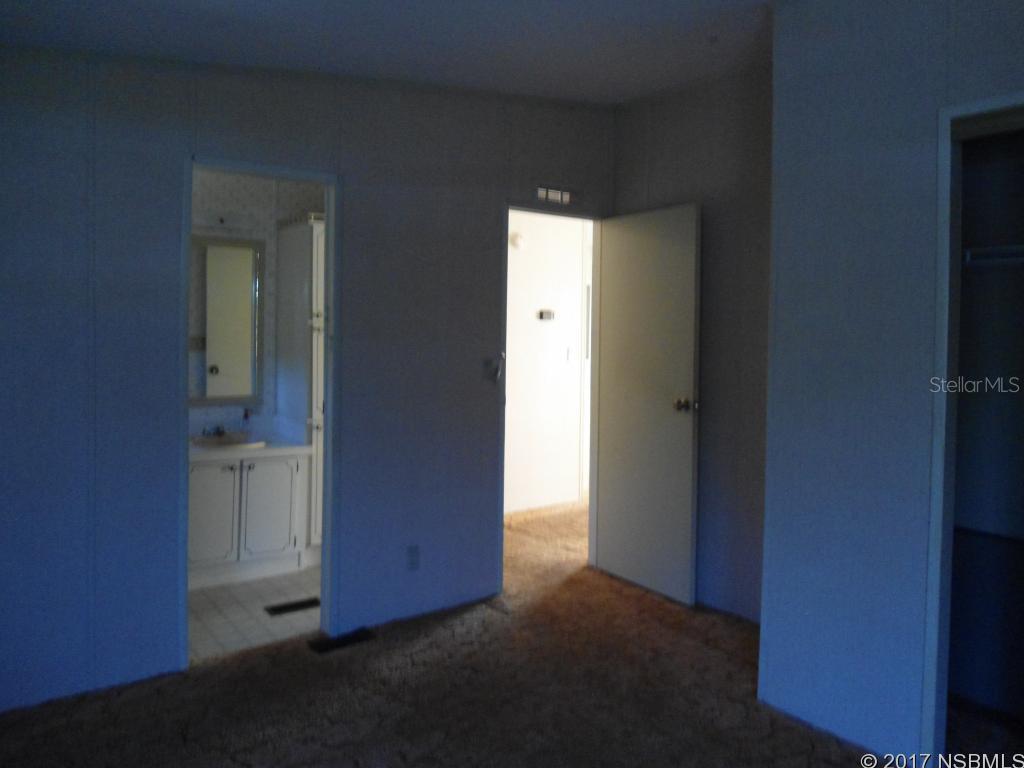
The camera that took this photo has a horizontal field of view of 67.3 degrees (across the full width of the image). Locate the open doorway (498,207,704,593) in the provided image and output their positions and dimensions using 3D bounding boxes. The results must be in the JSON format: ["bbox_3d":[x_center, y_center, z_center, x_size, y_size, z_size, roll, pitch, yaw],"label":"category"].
[{"bbox_3d":[0.451,0.099,3.945,0.745,2.010,0.806,-1,2,-40],"label":"open doorway"}]

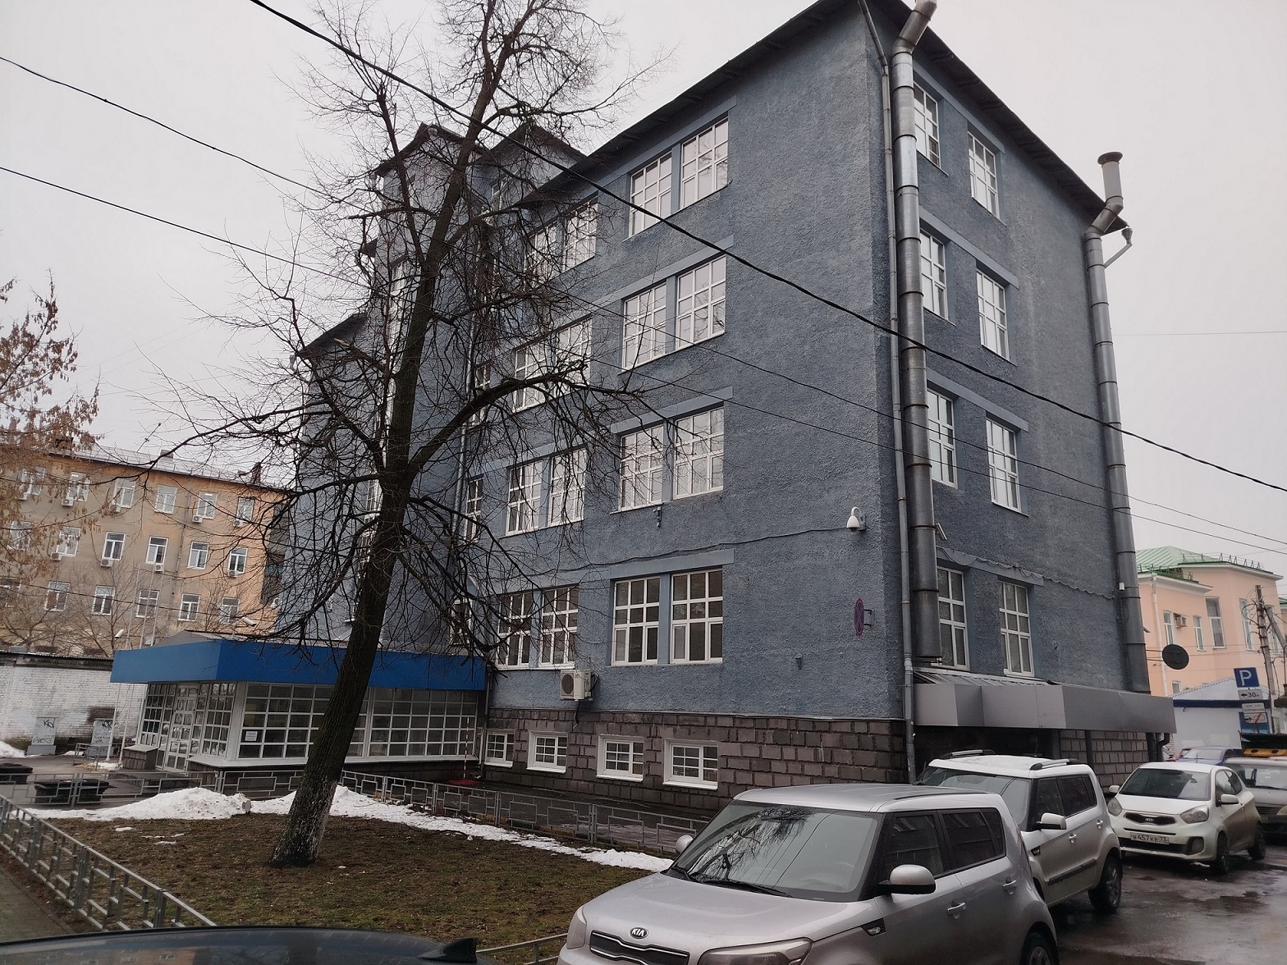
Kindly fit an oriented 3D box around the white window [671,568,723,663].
[{"bbox_3d":[1.241,3.051,20.074,0.140,2.033,1.647,15,-20,-41],"label":"white window"}]

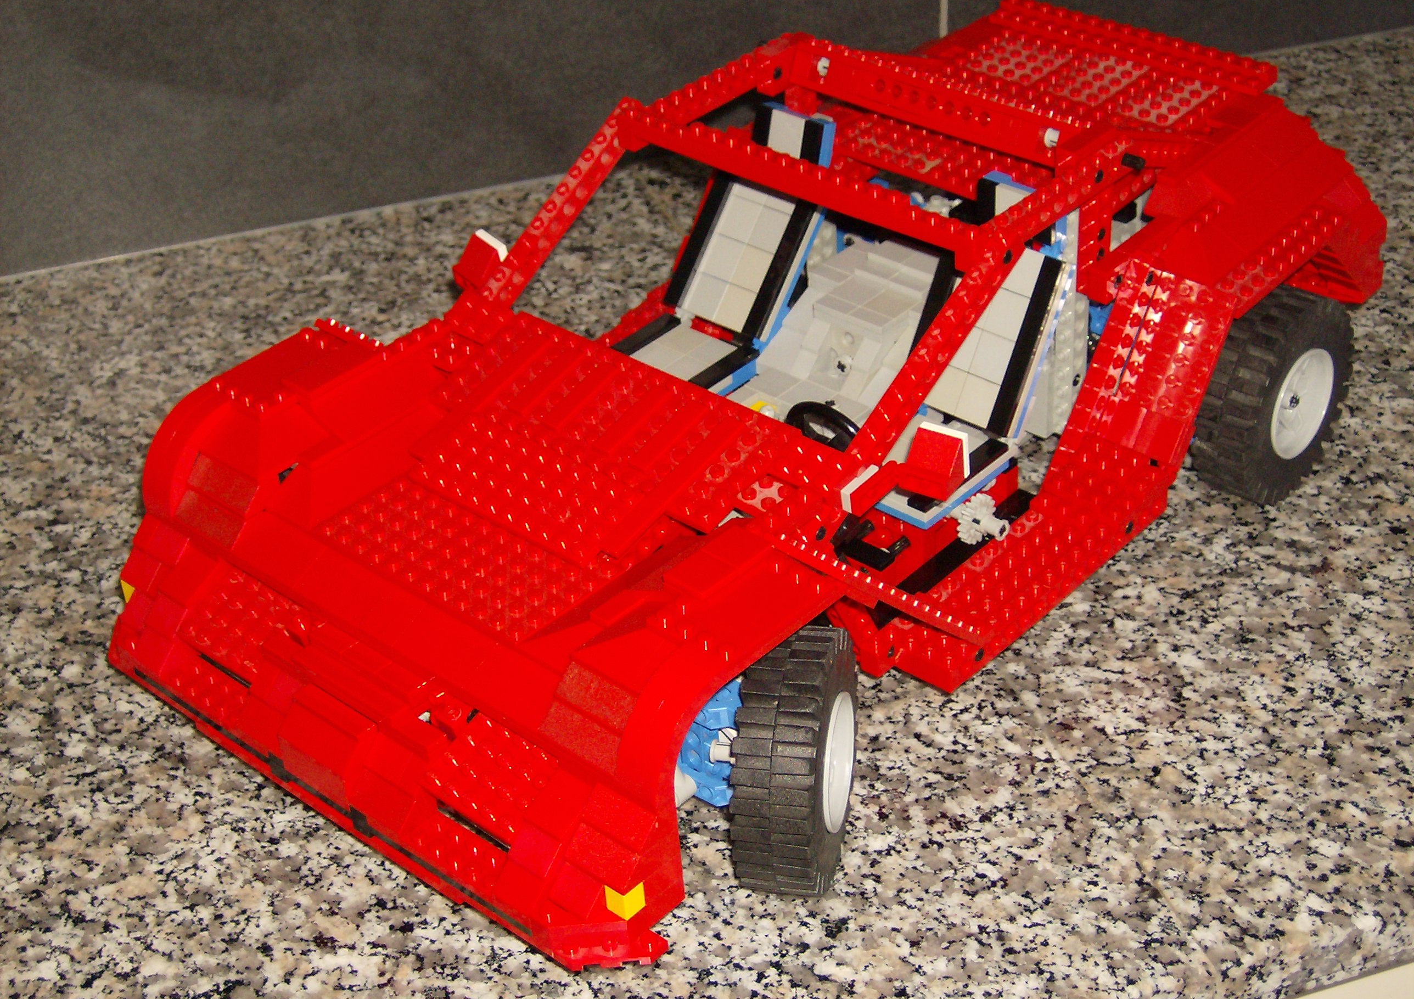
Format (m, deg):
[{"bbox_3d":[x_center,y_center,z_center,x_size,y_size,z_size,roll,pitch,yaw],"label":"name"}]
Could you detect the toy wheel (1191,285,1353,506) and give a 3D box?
[{"bbox_3d":[0.220,-0.040,0.887,0.024,0.081,0.081,25,45,35],"label":"toy wheel"}]

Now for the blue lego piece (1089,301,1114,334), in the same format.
[{"bbox_3d":[0.149,-0.068,0.861,0.016,0.016,0.014,25,45,35],"label":"blue lego piece"}]

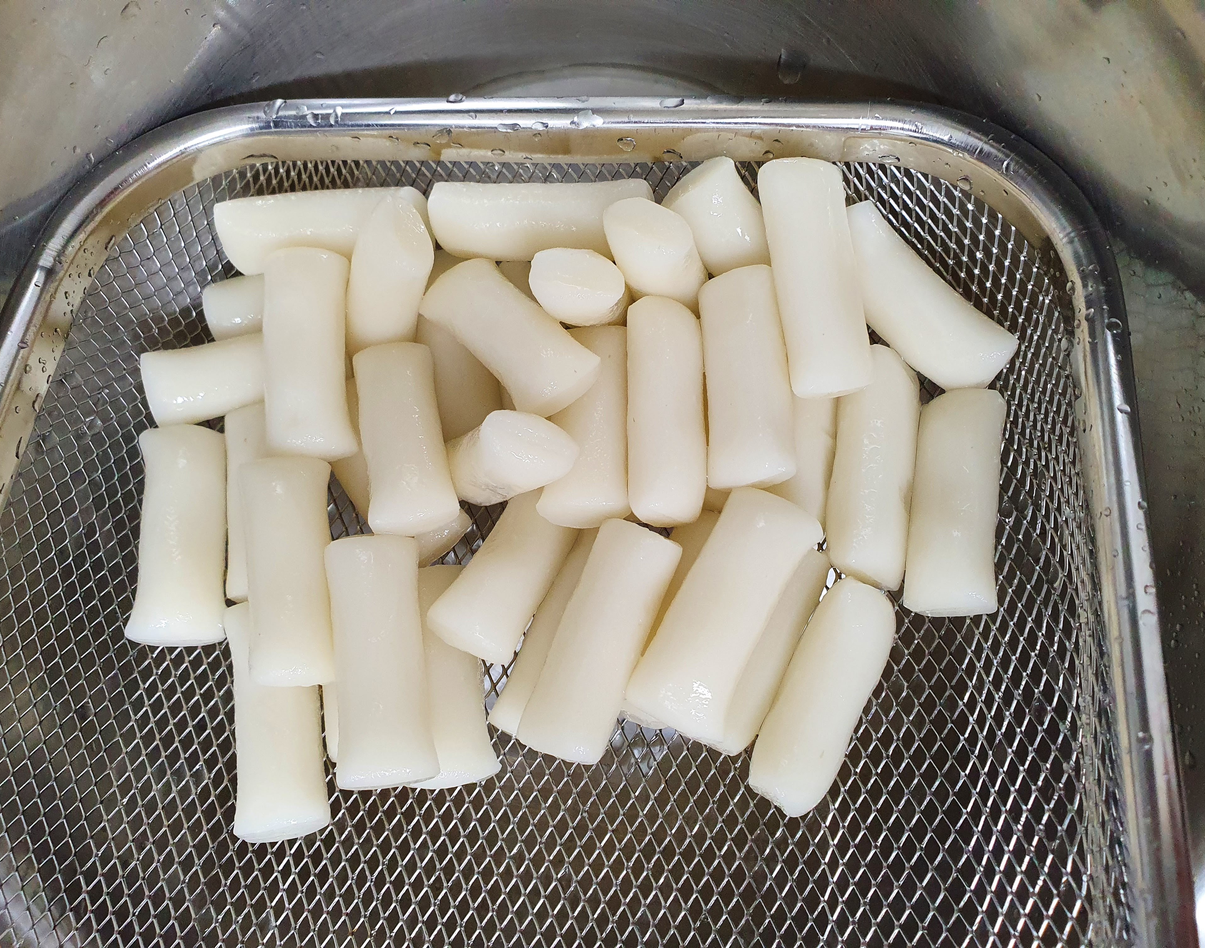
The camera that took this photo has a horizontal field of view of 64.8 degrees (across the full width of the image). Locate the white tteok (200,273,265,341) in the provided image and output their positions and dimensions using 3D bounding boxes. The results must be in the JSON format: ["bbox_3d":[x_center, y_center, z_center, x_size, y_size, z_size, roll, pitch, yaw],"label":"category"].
[{"bbox_3d":[-0.080,-0.046,0.262,0.057,0.021,0.023,-6,72,0],"label":"white tteok"}]

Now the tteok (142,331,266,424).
[{"bbox_3d":[-0.101,-0.031,0.274,0.057,0.021,0.021,-10,69,-2],"label":"tteok"}]

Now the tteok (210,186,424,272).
[{"bbox_3d":[-0.078,-0.069,0.265,0.057,0.021,0.023,-4,72,2],"label":"tteok"}]

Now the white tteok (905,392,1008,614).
[{"bbox_3d":[0.091,0.007,0.243,0.022,0.022,0.054,8,72,8],"label":"white tteok"}]

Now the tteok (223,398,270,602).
[{"bbox_3d":[-0.092,0.008,0.261,0.021,0.021,0.051,-9,69,2],"label":"tteok"}]

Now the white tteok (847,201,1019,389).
[{"bbox_3d":[0.080,-0.046,0.248,0.024,0.020,0.054,-38,75,-11],"label":"white tteok"}]

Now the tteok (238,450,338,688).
[{"bbox_3d":[-0.075,0.022,0.230,0.023,0.021,0.054,-8,72,0],"label":"tteok"}]

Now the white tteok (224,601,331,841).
[{"bbox_3d":[-0.075,0.056,0.218,0.021,0.019,0.051,-14,59,-3],"label":"white tteok"}]

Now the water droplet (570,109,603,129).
[{"bbox_3d":[-0.004,-0.091,0.243,0.008,0.003,0.004,-1,72,2],"label":"water droplet"}]

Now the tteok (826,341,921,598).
[{"bbox_3d":[0.067,-0.002,0.232,0.019,0.020,0.057,7,75,5],"label":"tteok"}]

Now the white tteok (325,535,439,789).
[{"bbox_3d":[-0.049,0.040,0.209,0.021,0.020,0.052,-12,59,-2],"label":"white tteok"}]

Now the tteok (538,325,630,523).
[{"bbox_3d":[-0.004,-0.012,0.230,0.019,0.020,0.054,-1,46,2],"label":"tteok"}]

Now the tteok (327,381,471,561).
[{"bbox_3d":[-0.057,-0.005,0.243,0.021,0.020,0.055,-34,72,-10],"label":"tteok"}]

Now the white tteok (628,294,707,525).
[{"bbox_3d":[0.015,-0.015,0.230,0.018,0.019,0.054,-1,68,3],"label":"white tteok"}]

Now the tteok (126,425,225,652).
[{"bbox_3d":[-0.114,0.017,0.257,0.023,0.023,0.056,-7,72,2],"label":"tteok"}]

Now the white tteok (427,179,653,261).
[{"bbox_3d":[-0.017,-0.069,0.258,0.059,0.019,0.019,-2,70,2],"label":"white tteok"}]

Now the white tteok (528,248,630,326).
[{"bbox_3d":[-0.004,-0.044,0.238,0.024,0.052,0.021,0,95,4],"label":"white tteok"}]

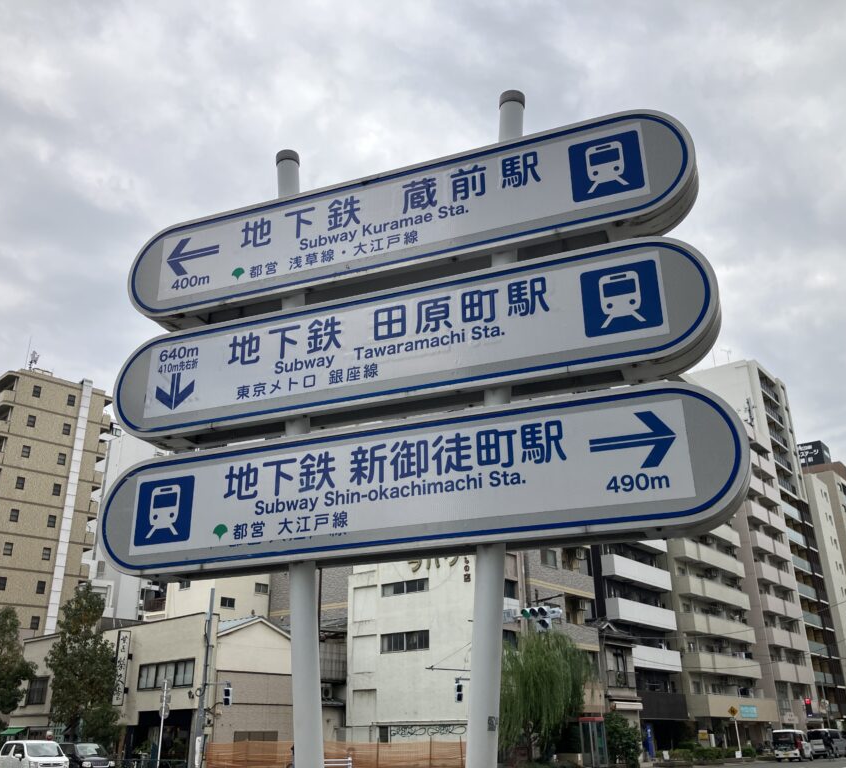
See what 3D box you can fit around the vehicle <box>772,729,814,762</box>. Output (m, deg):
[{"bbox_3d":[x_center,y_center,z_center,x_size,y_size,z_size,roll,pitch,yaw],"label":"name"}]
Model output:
[{"bbox_3d":[24.924,24.243,55.623,1.480,1.880,3.400,-18,-28,35],"label":"vehicle"}]

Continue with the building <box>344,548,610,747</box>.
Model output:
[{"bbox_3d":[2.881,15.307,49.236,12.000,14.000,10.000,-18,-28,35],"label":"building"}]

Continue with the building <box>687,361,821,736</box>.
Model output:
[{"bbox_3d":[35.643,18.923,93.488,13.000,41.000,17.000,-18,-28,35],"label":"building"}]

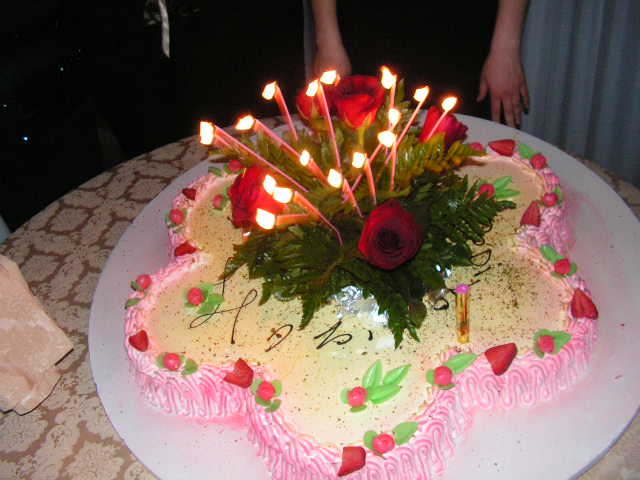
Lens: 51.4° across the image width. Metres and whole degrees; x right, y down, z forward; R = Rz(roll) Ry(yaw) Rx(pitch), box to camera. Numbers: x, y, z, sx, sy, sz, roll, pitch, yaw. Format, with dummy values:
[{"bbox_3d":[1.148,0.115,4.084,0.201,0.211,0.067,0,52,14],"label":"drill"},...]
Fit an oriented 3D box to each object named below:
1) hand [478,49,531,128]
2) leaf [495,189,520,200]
[{"bbox_3d":[0.349,-0.283,1.260,0.100,0.165,0.055,4,45,15],"label":"hand"},{"bbox_3d":[0.278,-0.070,0.985,0.036,0.006,0.016,-7,43,4],"label":"leaf"}]

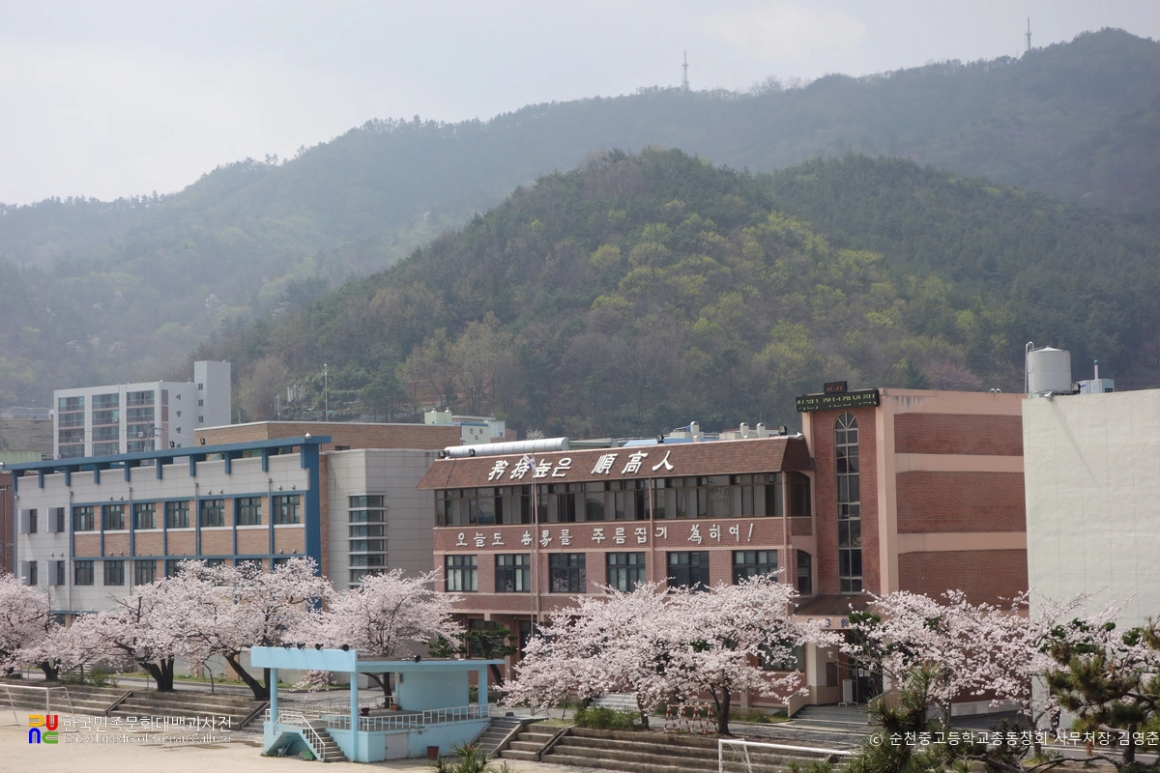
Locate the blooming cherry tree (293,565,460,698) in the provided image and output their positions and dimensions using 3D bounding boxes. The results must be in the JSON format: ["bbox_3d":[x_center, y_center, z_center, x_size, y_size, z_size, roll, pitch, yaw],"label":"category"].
[{"bbox_3d":[-10.679,13.186,121.209,8.771,7.187,8.332,-1,-4,0],"label":"blooming cherry tree"}]

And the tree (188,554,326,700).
[{"bbox_3d":[-18.265,13.658,131.160,8.291,7.889,7.876,-1,-4,0],"label":"tree"}]

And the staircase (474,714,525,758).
[{"bbox_3d":[-3.794,16.433,108.003,2.200,1.550,2.300,2,-5,-38],"label":"staircase"}]

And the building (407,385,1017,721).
[{"bbox_3d":[7.471,8.575,120.987,15.840,15.295,34.749,2,-5,-38],"label":"building"}]

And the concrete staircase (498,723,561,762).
[{"bbox_3d":[-2.095,15.994,103.969,1.633,1.426,2.673,2,-5,-38],"label":"concrete staircase"}]

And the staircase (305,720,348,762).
[{"bbox_3d":[-11.737,16.451,107.141,1.200,1.700,2.050,2,-5,-38],"label":"staircase"}]

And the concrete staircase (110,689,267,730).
[{"bbox_3d":[-22.364,18.160,130.130,1.683,1.406,14.751,2,-5,-38],"label":"concrete staircase"}]

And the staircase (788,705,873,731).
[{"bbox_3d":[11.091,14.591,103.492,1.980,0.792,3.960,2,-5,-38],"label":"staircase"}]

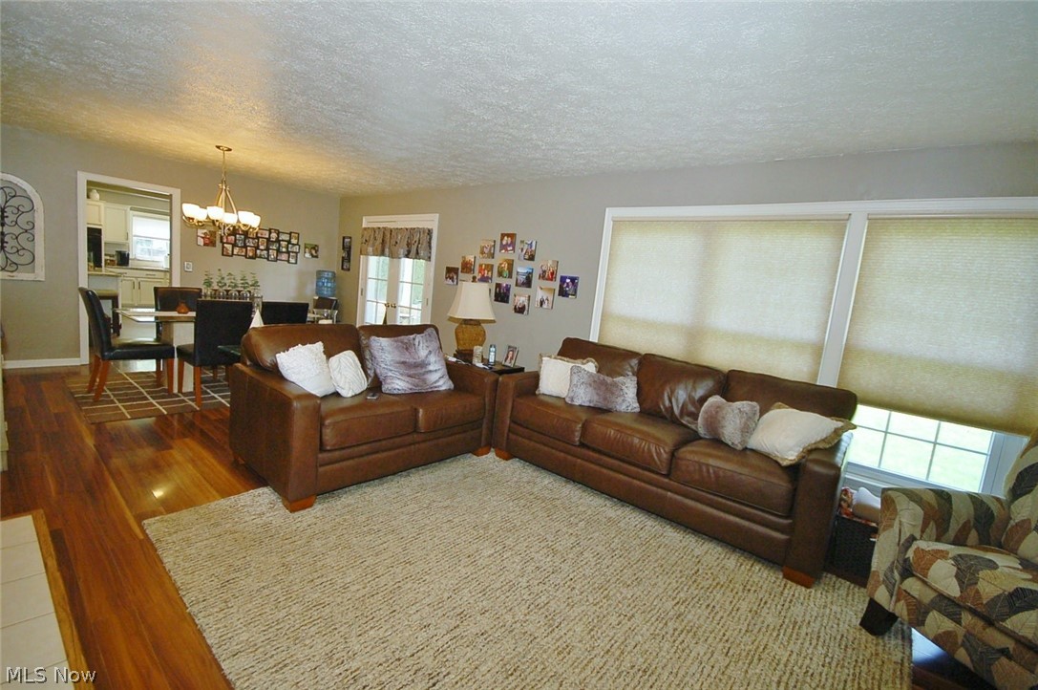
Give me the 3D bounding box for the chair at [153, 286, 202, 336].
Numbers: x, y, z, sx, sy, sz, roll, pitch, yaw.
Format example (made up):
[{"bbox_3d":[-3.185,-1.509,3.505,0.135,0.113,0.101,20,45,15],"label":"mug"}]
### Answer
[{"bbox_3d":[-3.720,-0.130,4.771,0.626,0.973,0.466,12,10,38],"label":"chair"}]

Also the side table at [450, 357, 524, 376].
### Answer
[{"bbox_3d":[-0.421,0.484,4.245,0.653,0.619,0.612,12,10,38],"label":"side table"}]

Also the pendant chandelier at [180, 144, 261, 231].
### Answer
[{"bbox_3d":[-2.997,-1.577,4.371,0.632,0.820,0.632,12,10,38],"label":"pendant chandelier"}]

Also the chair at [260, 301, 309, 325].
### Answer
[{"bbox_3d":[-2.619,0.011,4.621,0.639,0.973,0.473,12,10,38],"label":"chair"}]

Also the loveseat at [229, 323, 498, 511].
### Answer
[{"bbox_3d":[-1.094,0.380,3.282,0.980,0.931,1.626,12,10,38],"label":"loveseat"}]

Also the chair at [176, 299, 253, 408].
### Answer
[{"bbox_3d":[-2.956,0.028,4.223,0.639,0.973,0.473,12,10,38],"label":"chair"}]

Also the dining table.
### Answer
[{"bbox_3d":[-3.121,0.072,4.652,0.820,0.737,1.654,12,10,38],"label":"dining table"}]

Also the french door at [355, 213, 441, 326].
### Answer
[{"bbox_3d":[-1.760,-0.691,6.049,1.682,2.168,0.097,12,10,38],"label":"french door"}]

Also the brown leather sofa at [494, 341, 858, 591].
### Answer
[{"bbox_3d":[1.025,0.616,3.235,2.224,0.938,0.945,12,10,38],"label":"brown leather sofa"}]

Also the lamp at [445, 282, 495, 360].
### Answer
[{"bbox_3d":[-0.447,-0.207,4.217,0.410,0.744,0.410,12,10,38],"label":"lamp"}]

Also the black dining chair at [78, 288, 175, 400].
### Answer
[{"bbox_3d":[-3.639,-0.022,4.029,0.452,0.973,0.625,12,10,38],"label":"black dining chair"}]

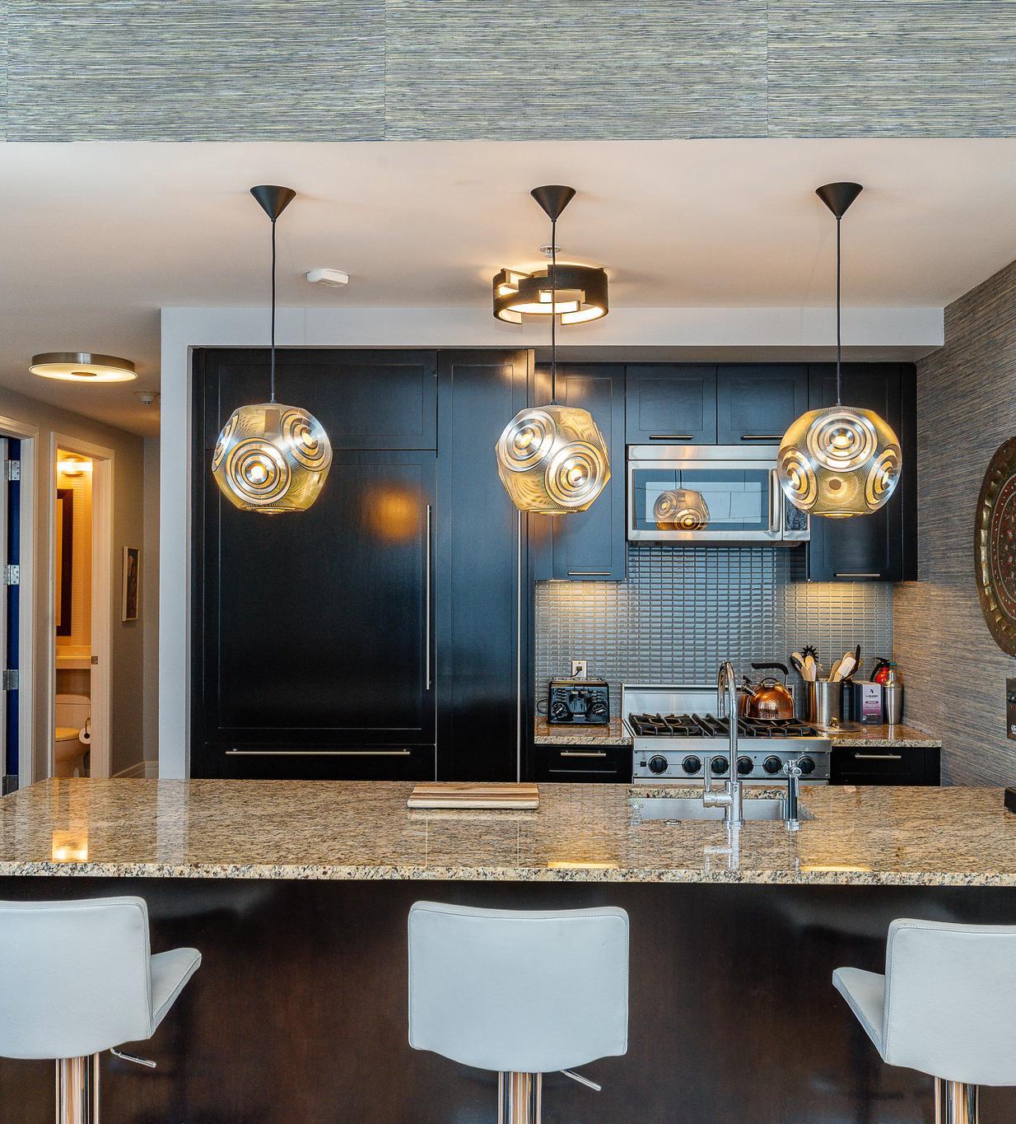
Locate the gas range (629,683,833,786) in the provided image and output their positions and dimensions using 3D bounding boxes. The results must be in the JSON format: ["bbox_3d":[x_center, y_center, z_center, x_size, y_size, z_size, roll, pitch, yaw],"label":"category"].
[{"bbox_3d":[0.871,1.084,4.666,0.761,1.072,0.720,0,-1,1],"label":"gas range"}]

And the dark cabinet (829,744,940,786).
[{"bbox_3d":[1.485,1.160,4.719,0.430,0.850,0.620,0,-1,1],"label":"dark cabinet"}]

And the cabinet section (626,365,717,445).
[{"bbox_3d":[0.689,-0.659,4.869,0.382,0.339,0.323,0,-1,1],"label":"cabinet section"}]

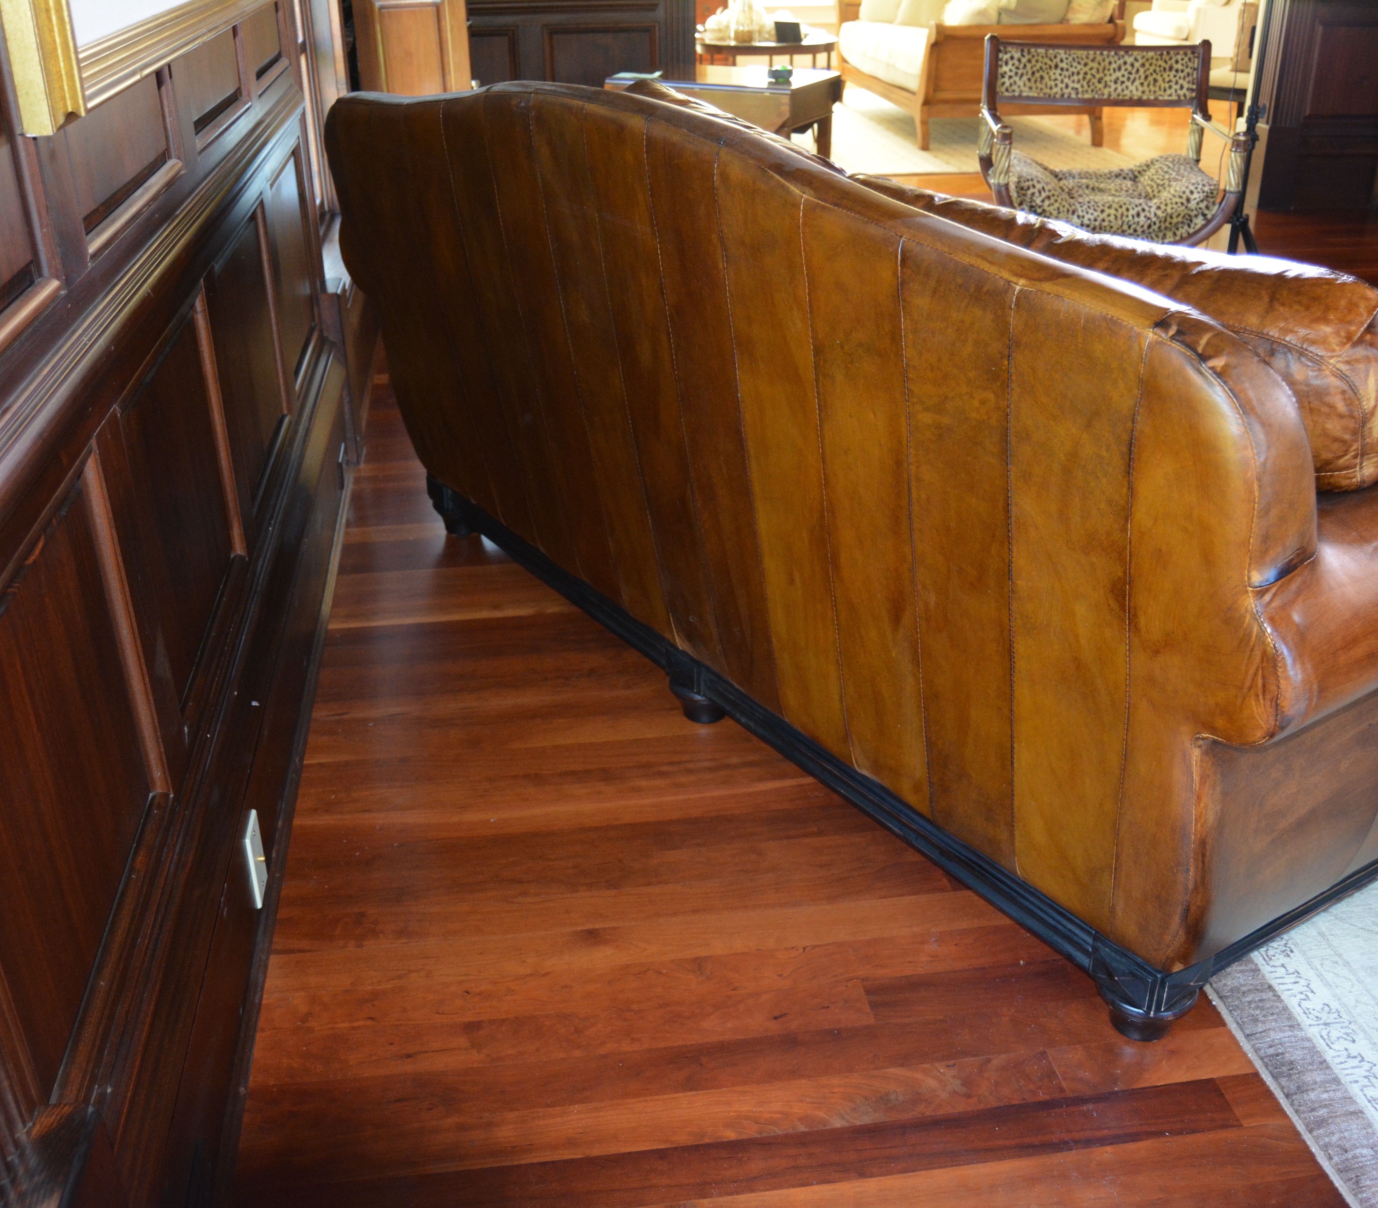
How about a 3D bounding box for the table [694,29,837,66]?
[{"bbox_3d":[0.556,-3.778,9.758,1.000,0.500,1.000,-4,27,-8],"label":"table"}]

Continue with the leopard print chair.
[{"bbox_3d":[1.309,-1.302,4.415,0.720,0.945,0.560,4,27,8],"label":"leopard print chair"}]

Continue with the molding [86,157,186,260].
[{"bbox_3d":[-0.621,-0.459,1.543,0.022,0.034,0.520,-4,27,-8],"label":"molding"}]

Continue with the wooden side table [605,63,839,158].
[{"bbox_3d":[0.140,-1.732,5.480,0.790,0.740,0.660,13,30,23],"label":"wooden side table"}]

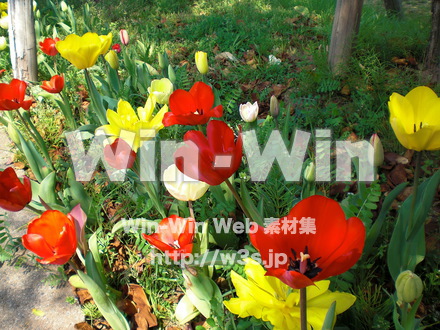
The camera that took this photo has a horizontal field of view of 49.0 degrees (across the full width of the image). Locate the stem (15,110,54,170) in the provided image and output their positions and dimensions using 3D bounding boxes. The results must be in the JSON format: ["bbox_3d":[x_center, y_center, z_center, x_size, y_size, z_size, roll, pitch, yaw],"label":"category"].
[{"bbox_3d":[-0.415,-0.052,1.090,0.010,0.176,0.010,-31,45,-17],"label":"stem"}]

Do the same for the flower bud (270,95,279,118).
[{"bbox_3d":[0.133,-0.143,1.180,0.021,0.056,0.021,-3,27,0],"label":"flower bud"}]

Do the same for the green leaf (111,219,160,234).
[{"bbox_3d":[-0.128,0.094,0.740,0.080,0.024,0.028,2,25,0],"label":"green leaf"}]

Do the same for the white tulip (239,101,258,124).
[{"bbox_3d":[0.070,-0.130,1.170,0.046,0.050,0.045,2,27,0],"label":"white tulip"}]

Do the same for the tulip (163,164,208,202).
[{"bbox_3d":[-0.045,0.021,0.645,0.060,0.055,0.058,-1,25,1],"label":"tulip"}]

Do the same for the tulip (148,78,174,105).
[{"bbox_3d":[-0.145,-0.178,1.170,0.060,0.055,0.058,2,27,0],"label":"tulip"}]

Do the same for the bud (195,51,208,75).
[{"bbox_3d":[-0.047,-0.265,1.250,0.031,0.058,0.031,-7,28,-1],"label":"bud"}]

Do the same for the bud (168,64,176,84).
[{"bbox_3d":[-0.128,-0.242,1.300,0.020,0.056,0.020,-4,27,0],"label":"bud"}]

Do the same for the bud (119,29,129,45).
[{"bbox_3d":[-0.329,-0.438,1.650,0.029,0.055,0.029,-5,28,-10],"label":"bud"}]

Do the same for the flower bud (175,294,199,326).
[{"bbox_3d":[-0.049,0.209,0.700,0.034,0.045,0.030,16,27,1],"label":"flower bud"}]

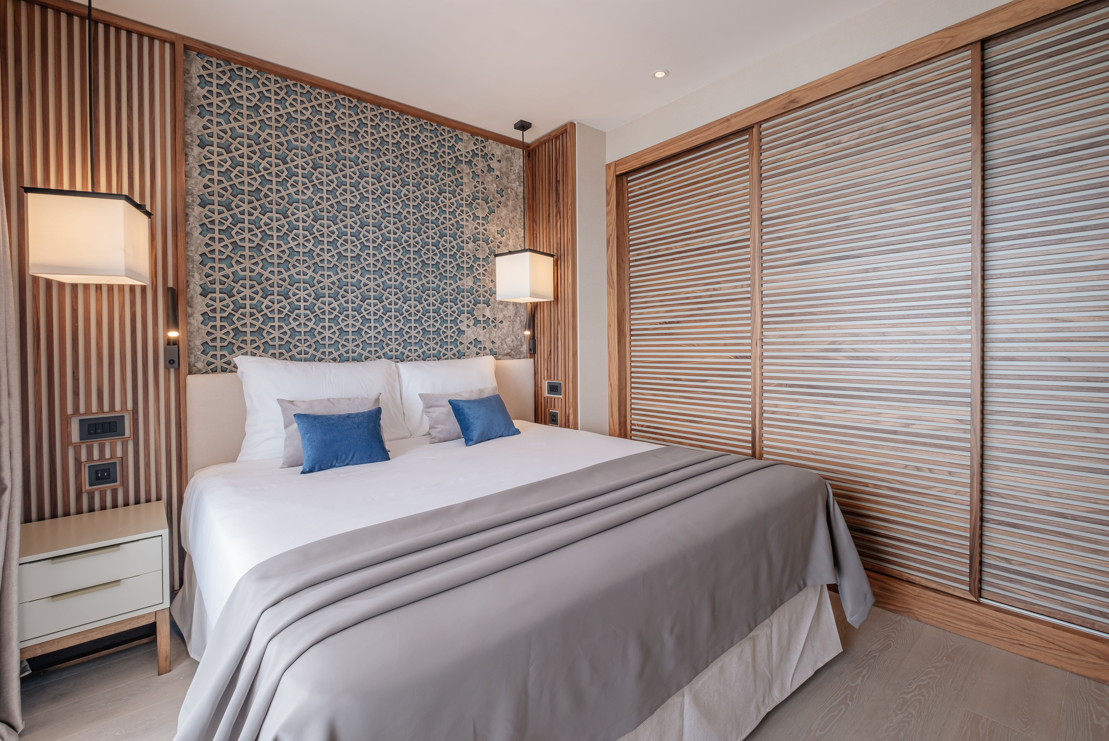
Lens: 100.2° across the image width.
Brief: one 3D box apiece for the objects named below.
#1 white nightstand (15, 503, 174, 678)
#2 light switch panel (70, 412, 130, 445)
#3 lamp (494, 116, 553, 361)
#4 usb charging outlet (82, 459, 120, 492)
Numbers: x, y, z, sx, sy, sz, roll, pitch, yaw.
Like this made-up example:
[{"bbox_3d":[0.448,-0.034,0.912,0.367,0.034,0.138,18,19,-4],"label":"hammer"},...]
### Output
[{"bbox_3d":[-1.837,0.900,1.848,0.460,0.560,0.475,-1,1,-41],"label":"white nightstand"},{"bbox_3d":[-1.994,0.253,2.040,0.193,0.120,0.020,-1,1,-41],"label":"light switch panel"},{"bbox_3d":[-0.209,-0.995,3.180,0.280,1.400,0.280,0,1,34],"label":"lamp"},{"bbox_3d":[-1.991,0.463,2.043,0.126,0.128,0.020,-1,1,-41],"label":"usb charging outlet"}]

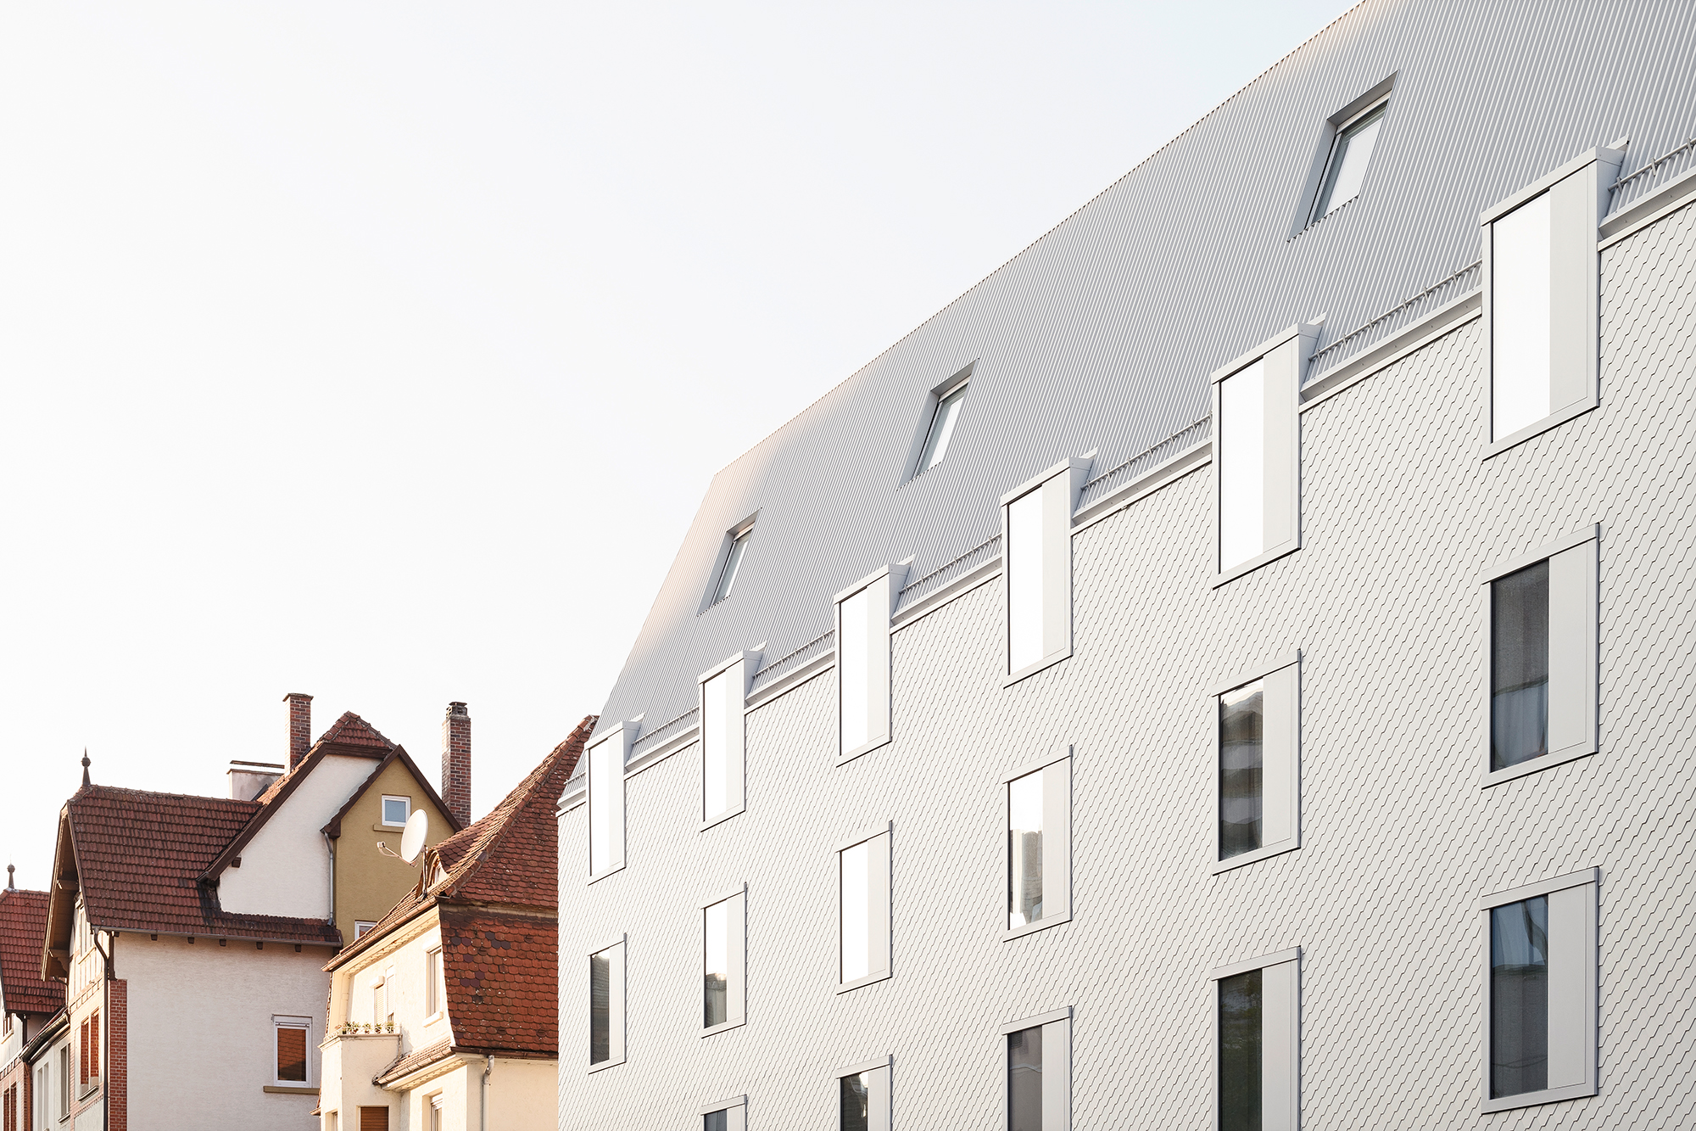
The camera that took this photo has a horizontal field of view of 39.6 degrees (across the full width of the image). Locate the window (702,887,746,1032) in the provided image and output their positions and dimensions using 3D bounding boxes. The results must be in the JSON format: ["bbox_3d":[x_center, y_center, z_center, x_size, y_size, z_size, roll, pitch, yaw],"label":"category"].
[{"bbox_3d":[-1.761,5.744,34.151,0.150,1.950,1.460,8,-17,-28],"label":"window"}]

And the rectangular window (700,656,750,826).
[{"bbox_3d":[-1.645,2.440,32.201,0.220,2.144,1.289,6,-13,-28],"label":"rectangular window"}]

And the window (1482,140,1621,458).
[{"bbox_3d":[6.078,-2.209,20.424,0.300,2.196,1.334,6,-13,-28],"label":"window"}]

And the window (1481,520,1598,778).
[{"bbox_3d":[6.013,0.823,20.388,0.150,1.936,1.334,6,-13,-28],"label":"window"}]

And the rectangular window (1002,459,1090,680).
[{"bbox_3d":[2.339,0.118,28.216,0.250,2.410,1.460,8,-17,-28],"label":"rectangular window"}]

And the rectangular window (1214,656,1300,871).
[{"bbox_3d":[4.079,1.983,23.355,0.150,1.920,1.315,6,-13,-28],"label":"rectangular window"}]

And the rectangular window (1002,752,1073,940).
[{"bbox_3d":[2.148,3.137,26.319,0.150,1.916,1.292,6,-13,-28],"label":"rectangular window"}]

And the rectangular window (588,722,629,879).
[{"bbox_3d":[-3.534,3.574,35.100,0.220,2.136,1.261,6,-13,-28],"label":"rectangular window"}]

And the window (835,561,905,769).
[{"bbox_3d":[0.280,1.374,31.671,0.250,2.410,1.460,8,-17,-28],"label":"window"}]

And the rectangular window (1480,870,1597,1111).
[{"bbox_3d":[6.007,3.698,20.392,0.150,1.950,1.460,8,-17,-28],"label":"rectangular window"}]

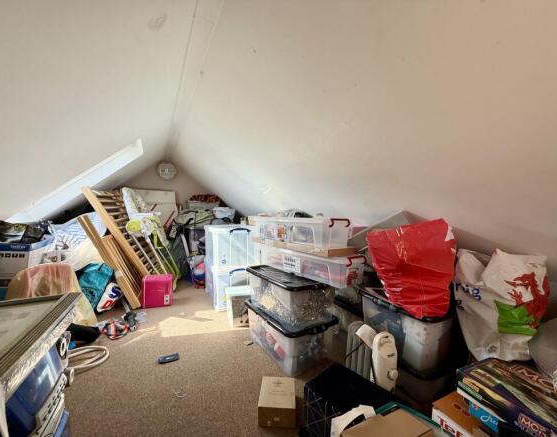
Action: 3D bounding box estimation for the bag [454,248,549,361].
[{"bbox_3d":[0.984,0.370,1.081,0.340,0.450,0.190,0,3,-10],"label":"bag"}]

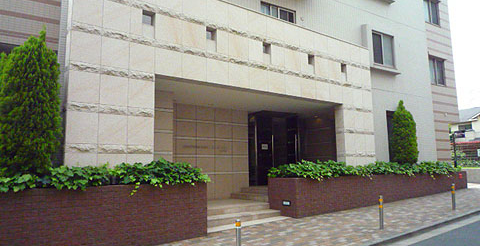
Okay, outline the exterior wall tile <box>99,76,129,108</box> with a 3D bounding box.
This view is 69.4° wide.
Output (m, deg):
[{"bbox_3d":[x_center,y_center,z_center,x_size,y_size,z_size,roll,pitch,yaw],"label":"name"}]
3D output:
[{"bbox_3d":[-2.399,-0.615,6.599,0.531,0.563,0.040,5,-9,-36],"label":"exterior wall tile"}]

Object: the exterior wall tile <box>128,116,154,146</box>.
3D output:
[{"bbox_3d":[-2.167,0.177,7.574,0.583,0.642,0.030,5,-9,-36],"label":"exterior wall tile"}]

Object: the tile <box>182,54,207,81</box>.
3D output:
[{"bbox_3d":[-1.042,-1.273,8.008,0.630,0.600,0.050,5,-9,-36],"label":"tile"}]

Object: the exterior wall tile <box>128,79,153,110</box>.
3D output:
[{"bbox_3d":[-2.042,-0.595,7.180,0.552,0.600,0.050,5,-9,-36],"label":"exterior wall tile"}]

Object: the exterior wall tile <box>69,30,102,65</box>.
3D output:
[{"bbox_3d":[-2.837,-1.385,6.386,0.530,0.578,0.040,5,-9,-36],"label":"exterior wall tile"}]

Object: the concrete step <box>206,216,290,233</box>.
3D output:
[{"bbox_3d":[0.161,2.291,7.855,2.551,0.100,0.251,5,-9,-36],"label":"concrete step"}]

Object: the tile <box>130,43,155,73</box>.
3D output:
[{"bbox_3d":[-2.049,-1.354,7.273,0.552,0.600,0.050,5,-9,-36],"label":"tile"}]

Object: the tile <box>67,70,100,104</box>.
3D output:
[{"bbox_3d":[-3.126,-0.709,6.988,0.583,0.642,0.030,5,-9,-36],"label":"tile"}]

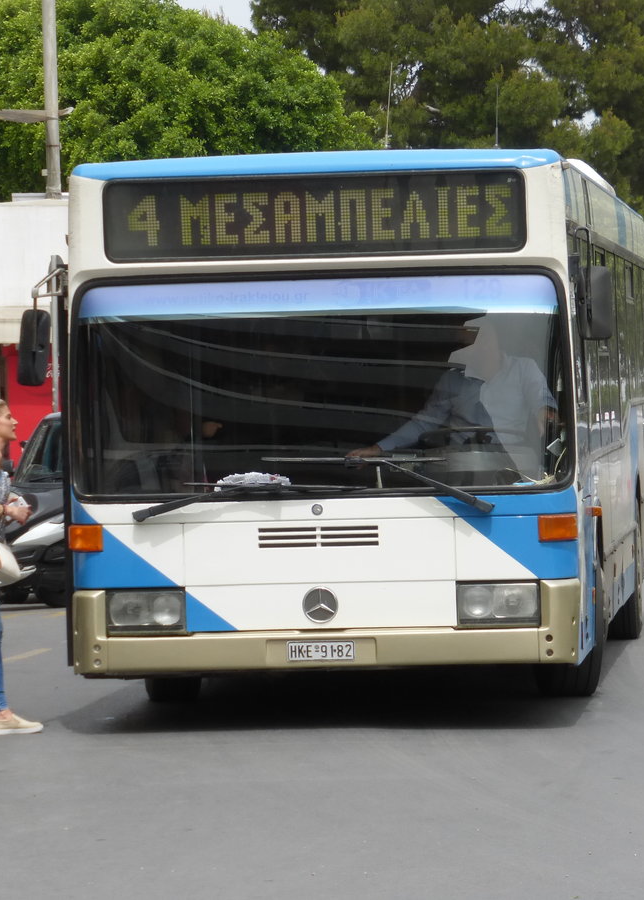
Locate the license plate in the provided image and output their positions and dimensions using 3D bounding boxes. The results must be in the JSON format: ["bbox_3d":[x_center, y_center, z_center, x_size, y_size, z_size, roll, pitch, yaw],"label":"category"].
[{"bbox_3d":[-0.005,0.978,24.361,0.325,0.100,0.015,-2,0,6],"label":"license plate"}]

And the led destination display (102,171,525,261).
[{"bbox_3d":[-0.039,-1.147,24.511,2.061,0.401,0.090,-2,0,6],"label":"led destination display"}]

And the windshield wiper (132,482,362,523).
[{"bbox_3d":[-0.357,0.244,24.408,1.139,0.184,0.120,-2,0,6],"label":"windshield wiper"}]

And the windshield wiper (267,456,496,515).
[{"bbox_3d":[0.269,0.172,24.346,1.115,0.305,0.120,-2,0,6],"label":"windshield wiper"}]

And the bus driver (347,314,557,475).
[{"bbox_3d":[0.652,-0.045,25.300,1.020,1.280,0.850,-2,0,6],"label":"bus driver"}]

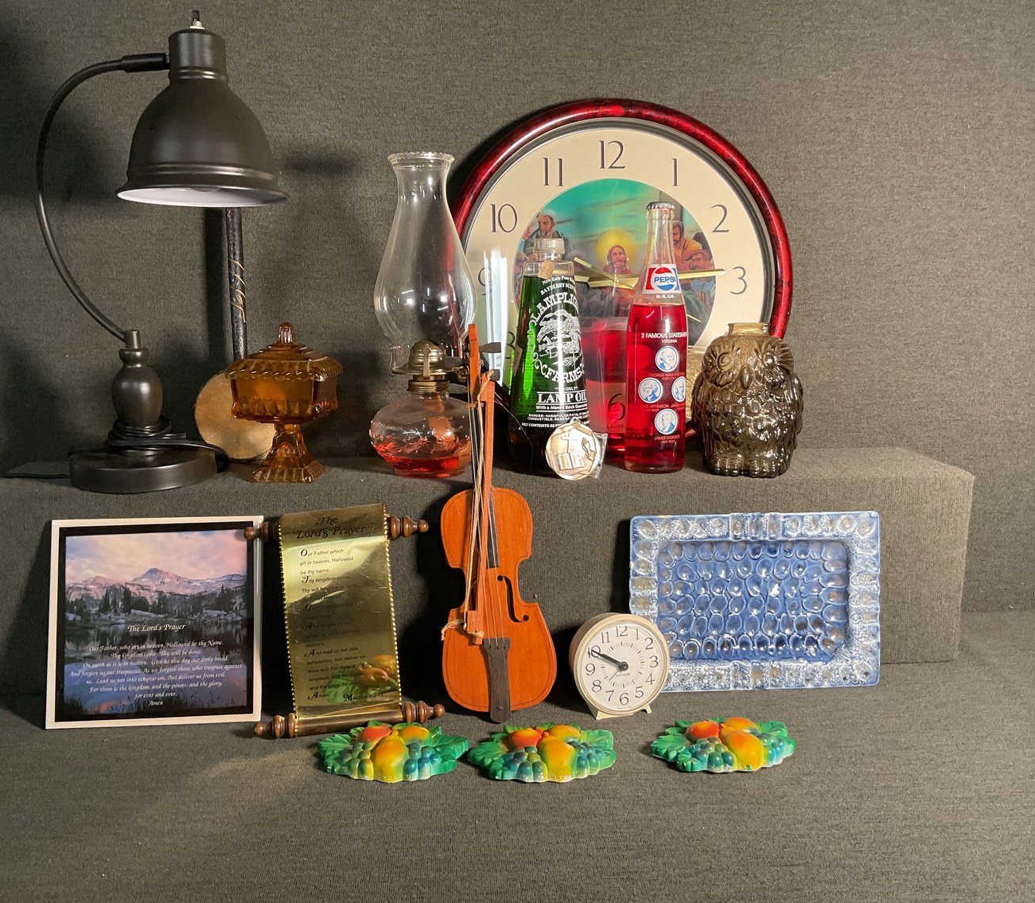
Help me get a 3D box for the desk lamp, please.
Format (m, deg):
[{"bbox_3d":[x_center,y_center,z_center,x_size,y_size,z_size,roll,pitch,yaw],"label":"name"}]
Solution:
[{"bbox_3d":[-0.360,-0.202,1.032,0.249,0.470,0.180,-1,10,-4],"label":"desk lamp"}]

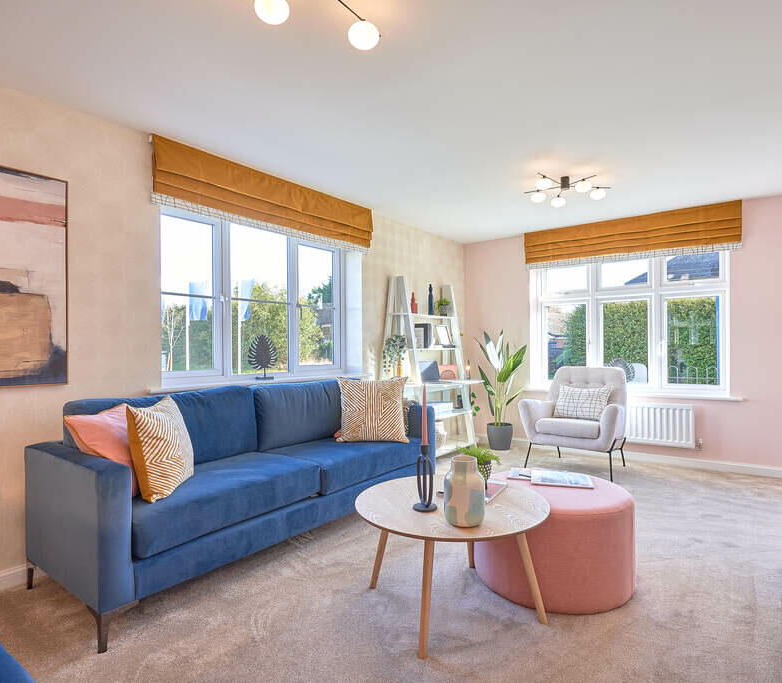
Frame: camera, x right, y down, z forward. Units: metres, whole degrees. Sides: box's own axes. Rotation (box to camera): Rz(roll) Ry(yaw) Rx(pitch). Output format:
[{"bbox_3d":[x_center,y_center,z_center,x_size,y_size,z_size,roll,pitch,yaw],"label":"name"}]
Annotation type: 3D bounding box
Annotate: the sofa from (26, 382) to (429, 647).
[{"bbox_3d":[-0.704,0.732,2.831,0.860,0.870,2.270,-1,0,39],"label":"sofa"}]

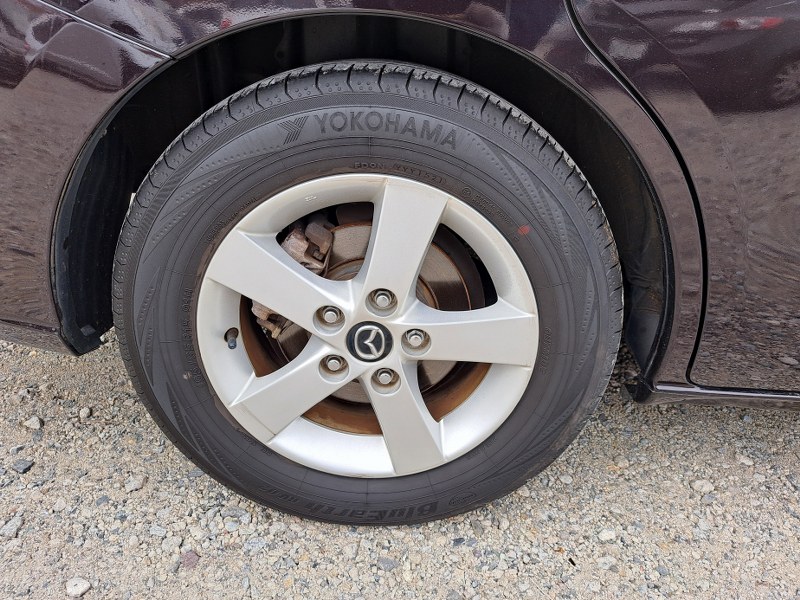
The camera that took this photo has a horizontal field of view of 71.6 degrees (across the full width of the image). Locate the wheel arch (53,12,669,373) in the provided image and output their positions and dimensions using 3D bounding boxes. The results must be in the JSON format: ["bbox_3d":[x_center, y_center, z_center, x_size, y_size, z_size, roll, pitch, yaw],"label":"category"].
[{"bbox_3d":[-0.032,-0.133,0.691,0.720,0.390,0.220,4,25,-1],"label":"wheel arch"}]

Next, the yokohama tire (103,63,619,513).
[{"bbox_3d":[-0.038,0.022,0.755,0.634,0.628,0.200,4,25,-1],"label":"yokohama tire"}]

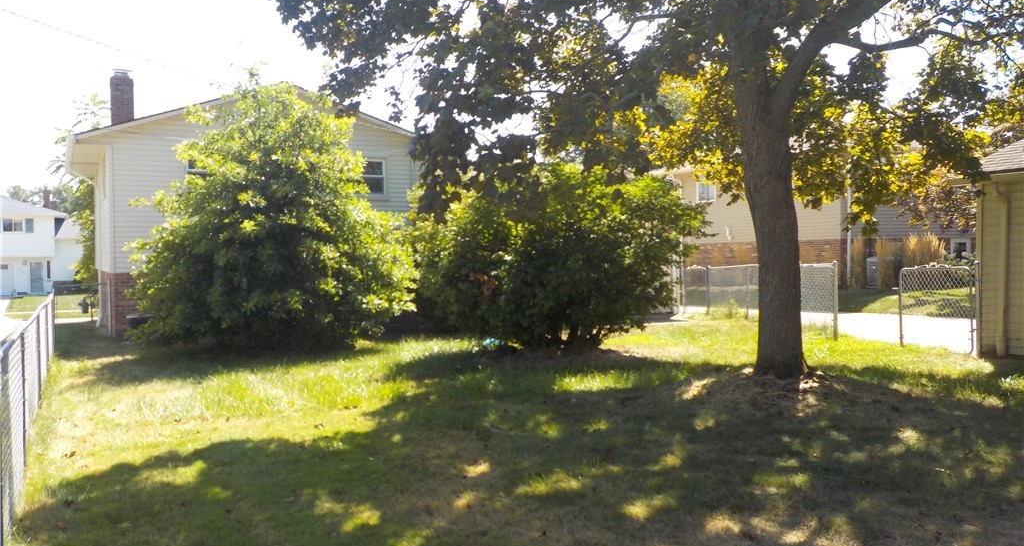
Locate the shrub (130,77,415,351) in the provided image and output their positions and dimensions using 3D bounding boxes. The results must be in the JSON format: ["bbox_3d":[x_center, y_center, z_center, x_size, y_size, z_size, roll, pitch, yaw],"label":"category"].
[{"bbox_3d":[-4.333,-1.123,15.964,5.000,4.700,4.600,-1,2,-26],"label":"shrub"}]

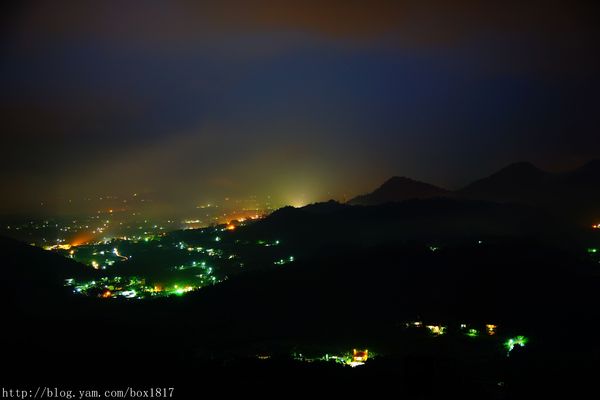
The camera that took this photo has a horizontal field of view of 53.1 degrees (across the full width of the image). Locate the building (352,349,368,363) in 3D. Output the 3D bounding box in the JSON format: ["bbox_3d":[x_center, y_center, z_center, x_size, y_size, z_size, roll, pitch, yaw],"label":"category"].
[{"bbox_3d":[50.420,129.580,500.000,12.500,9.000,10.000,0,1,6],"label":"building"}]

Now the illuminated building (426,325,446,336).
[{"bbox_3d":[134.220,128.320,590.000,18.500,8.500,11.000,0,1,13],"label":"illuminated building"}]

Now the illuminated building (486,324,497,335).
[{"bbox_3d":[188.310,127.340,590.000,9.500,7.500,9.000,0,1,18],"label":"illuminated building"}]

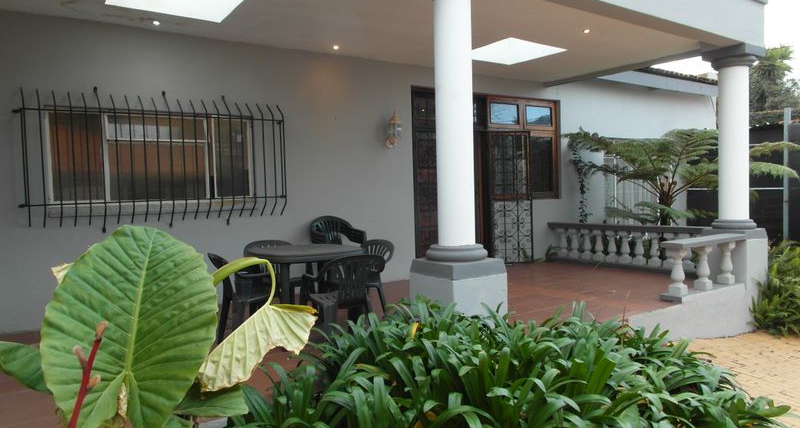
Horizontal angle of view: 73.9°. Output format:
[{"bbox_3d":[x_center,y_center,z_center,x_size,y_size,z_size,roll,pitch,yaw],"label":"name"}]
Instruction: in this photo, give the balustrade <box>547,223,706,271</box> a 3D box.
[{"bbox_3d":[3.354,0.505,8.024,0.246,0.658,2.657,-3,3,-33],"label":"balustrade"}]

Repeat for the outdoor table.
[{"bbox_3d":[-0.868,0.699,5.115,1.020,0.720,1.020,-3,3,-33],"label":"outdoor table"}]

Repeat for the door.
[{"bbox_3d":[0.757,-0.462,7.718,1.380,2.634,0.100,-3,3,-34],"label":"door"}]

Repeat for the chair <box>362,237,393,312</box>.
[{"bbox_3d":[-0.430,0.650,5.476,0.550,0.760,0.560,-3,3,-43],"label":"chair"}]

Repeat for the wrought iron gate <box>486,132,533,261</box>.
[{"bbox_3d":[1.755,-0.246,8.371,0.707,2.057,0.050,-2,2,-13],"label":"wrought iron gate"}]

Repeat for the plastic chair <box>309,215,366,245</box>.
[{"bbox_3d":[-0.728,0.493,6.274,0.580,0.919,0.620,-3,3,-34],"label":"plastic chair"}]

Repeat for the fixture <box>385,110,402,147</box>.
[{"bbox_3d":[-0.090,-1.159,7.163,0.170,0.540,0.230,-3,3,-33],"label":"fixture"}]

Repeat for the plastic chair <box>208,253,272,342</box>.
[{"bbox_3d":[-1.142,0.665,4.103,0.590,0.780,0.560,-3,3,-29],"label":"plastic chair"}]

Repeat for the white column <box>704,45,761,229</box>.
[{"bbox_3d":[4.027,-0.878,6.398,0.460,2.124,0.460,-3,3,-34],"label":"white column"}]

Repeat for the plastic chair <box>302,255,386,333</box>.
[{"bbox_3d":[-0.373,0.655,3.888,0.560,0.780,0.590,-2,3,-21],"label":"plastic chair"}]

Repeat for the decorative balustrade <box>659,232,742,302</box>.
[{"bbox_3d":[3.437,0.593,5.989,1.384,0.621,0.246,-3,3,-33],"label":"decorative balustrade"}]

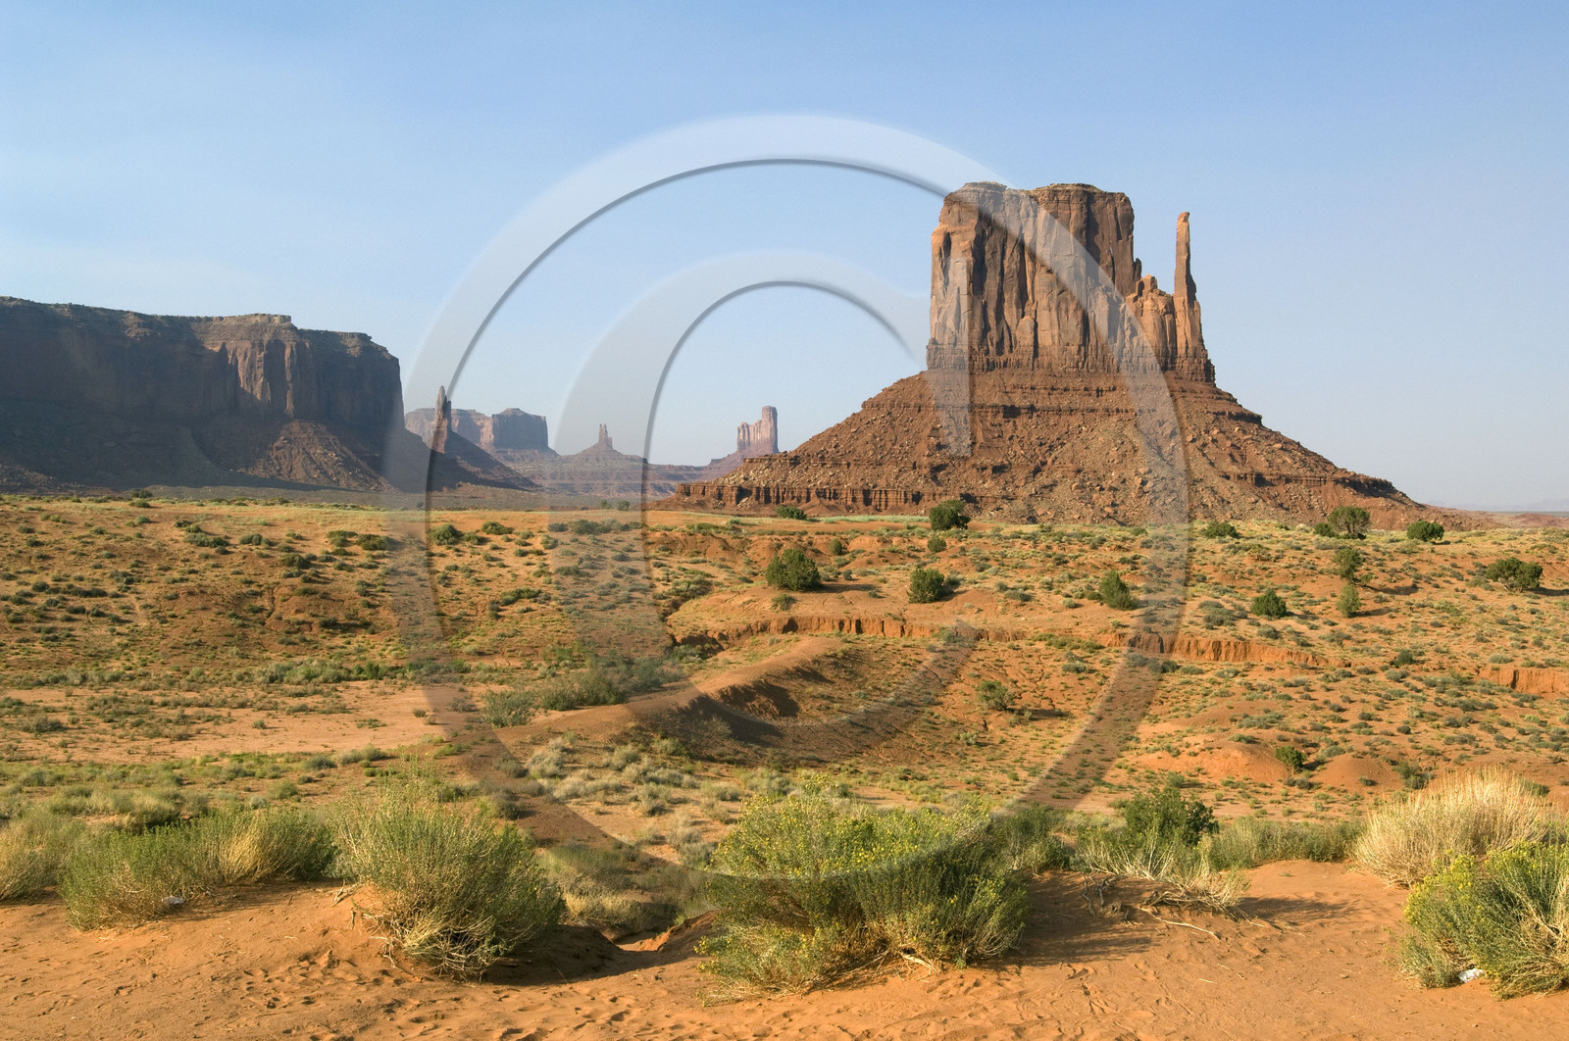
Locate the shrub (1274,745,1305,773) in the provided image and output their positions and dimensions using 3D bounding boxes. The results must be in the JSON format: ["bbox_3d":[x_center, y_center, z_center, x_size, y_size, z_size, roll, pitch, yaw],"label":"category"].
[{"bbox_3d":[12.856,6.085,41.000,0.760,0.720,0.740,0,0,0],"label":"shrub"}]

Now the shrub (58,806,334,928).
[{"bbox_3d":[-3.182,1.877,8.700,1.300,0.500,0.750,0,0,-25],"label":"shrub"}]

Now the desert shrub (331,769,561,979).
[{"bbox_3d":[-1.420,1.460,6.850,0.950,0.760,0.880,0,1,0],"label":"desert shrub"}]

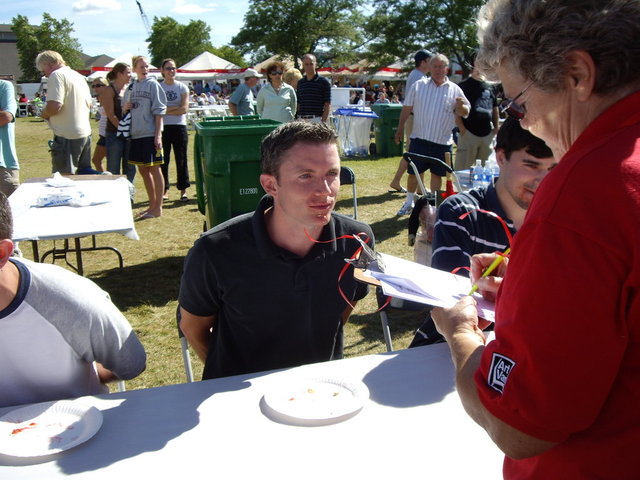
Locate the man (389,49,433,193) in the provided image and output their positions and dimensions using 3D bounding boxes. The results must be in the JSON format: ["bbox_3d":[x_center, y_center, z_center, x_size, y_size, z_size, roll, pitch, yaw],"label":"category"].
[{"bbox_3d":[1.191,-1.469,9.043,0.580,1.820,0.500,-5,13,-23],"label":"man"}]

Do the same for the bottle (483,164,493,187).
[{"bbox_3d":[1.115,-0.450,4.668,0.066,0.205,0.066,0,13,0],"label":"bottle"}]

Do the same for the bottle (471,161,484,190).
[{"bbox_3d":[1.105,-0.459,4.914,0.066,0.205,0.066,0,12,0],"label":"bottle"}]

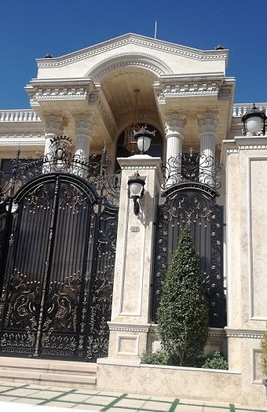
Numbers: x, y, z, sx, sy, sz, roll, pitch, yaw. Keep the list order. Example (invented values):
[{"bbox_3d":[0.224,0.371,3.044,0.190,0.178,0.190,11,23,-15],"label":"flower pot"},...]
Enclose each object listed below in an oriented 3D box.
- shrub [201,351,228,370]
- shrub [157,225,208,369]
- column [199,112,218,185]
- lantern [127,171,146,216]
[{"bbox_3d":[1.380,2.616,7.211,0.414,0.349,0.393,0,-16,12],"label":"shrub"},{"bbox_3d":[0.917,1.578,7.726,0.872,2.480,0.845,0,-16,12],"label":"shrub"},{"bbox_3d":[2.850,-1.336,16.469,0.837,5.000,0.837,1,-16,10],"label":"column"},{"bbox_3d":[0.048,-0.251,7.989,0.360,0.794,0.430,0,-16,12],"label":"lantern"}]

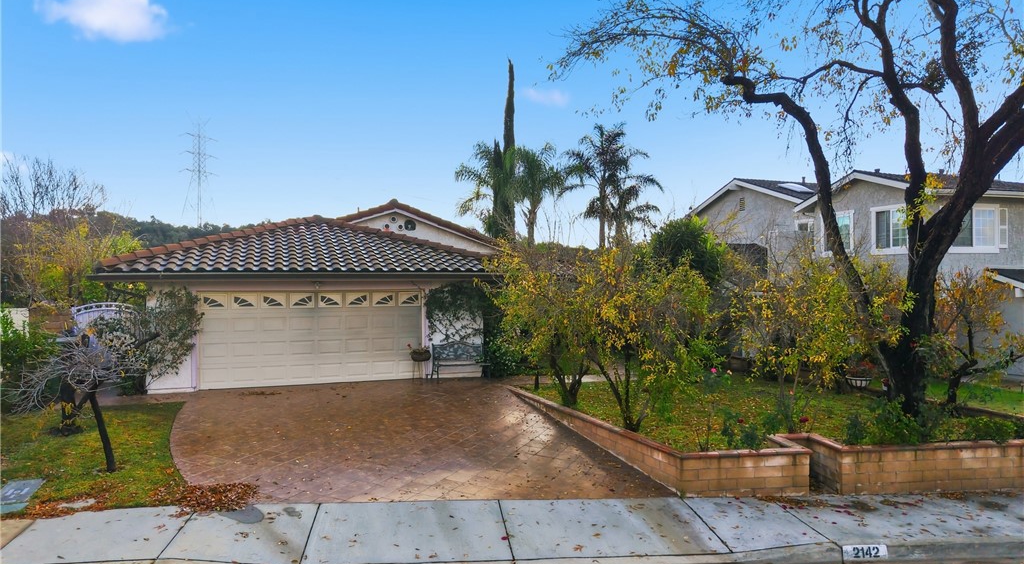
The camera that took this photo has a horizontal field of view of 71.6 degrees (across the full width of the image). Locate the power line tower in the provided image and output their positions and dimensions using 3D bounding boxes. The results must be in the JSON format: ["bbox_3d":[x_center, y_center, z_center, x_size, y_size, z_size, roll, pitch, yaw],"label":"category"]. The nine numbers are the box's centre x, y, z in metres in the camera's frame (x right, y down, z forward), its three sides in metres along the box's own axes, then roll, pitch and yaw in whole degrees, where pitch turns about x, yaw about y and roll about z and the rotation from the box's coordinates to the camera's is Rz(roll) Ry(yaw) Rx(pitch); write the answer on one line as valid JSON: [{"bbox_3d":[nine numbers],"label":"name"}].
[{"bbox_3d":[-92.600,-30.200,210.000,8.000,36.000,12.000,0,0,21],"label":"power line tower"}]

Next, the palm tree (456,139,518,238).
[{"bbox_3d":[-1.300,-3.100,40.000,4.300,10.000,4.300,0,0,0],"label":"palm tree"}]

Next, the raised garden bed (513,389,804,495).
[{"bbox_3d":[2.150,2.740,13.100,1.950,0.720,6.800,0,0,-23],"label":"raised garden bed"}]

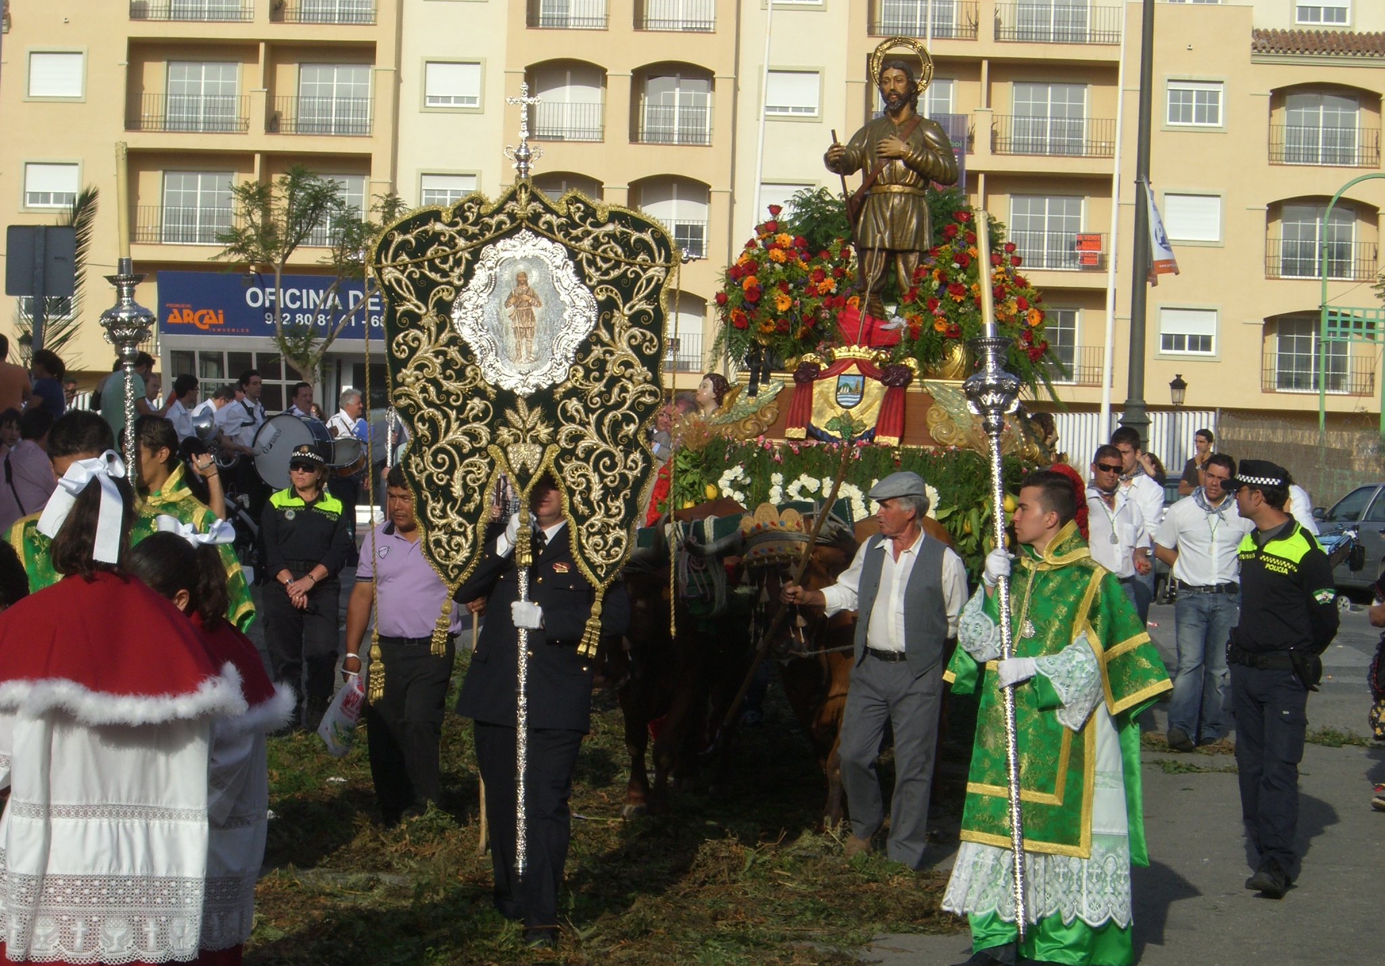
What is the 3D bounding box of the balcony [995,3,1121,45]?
[{"bbox_3d":[9.335,-11.711,96.000,3.200,0.970,0.900,2,1,4],"label":"balcony"}]

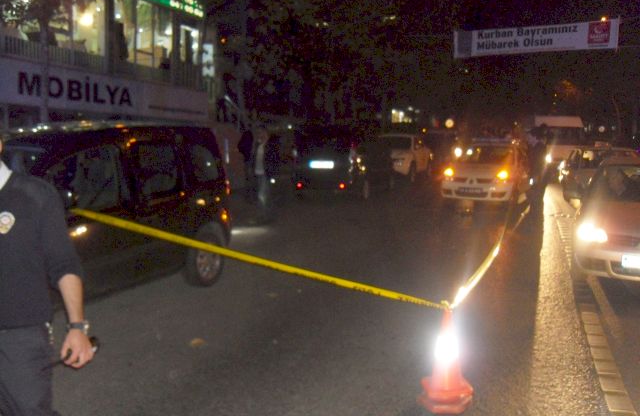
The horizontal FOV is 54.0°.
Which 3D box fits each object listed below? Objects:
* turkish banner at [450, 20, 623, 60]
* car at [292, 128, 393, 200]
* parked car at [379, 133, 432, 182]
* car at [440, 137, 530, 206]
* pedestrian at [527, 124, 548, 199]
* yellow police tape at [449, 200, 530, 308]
[{"bbox_3d":[7.580,-5.986,22.347,5.500,1.000,0.040,2,6,22],"label":"turkish banner"},{"bbox_3d":[0.897,-1.328,17.483,1.700,1.760,4.300,4,7,18],"label":"car"},{"bbox_3d":[2.953,-1.920,23.857,1.720,1.600,4.100,4,7,18],"label":"parked car"},{"bbox_3d":[4.439,-0.954,16.531,1.660,1.500,4.050,5,7,21],"label":"car"},{"bbox_3d":[5.109,-1.059,14.800,0.520,1.770,0.360,4,7,18],"label":"pedestrian"},{"bbox_3d":[2.303,0.262,7.628,0.120,0.350,8.350,5,7,21],"label":"yellow police tape"}]

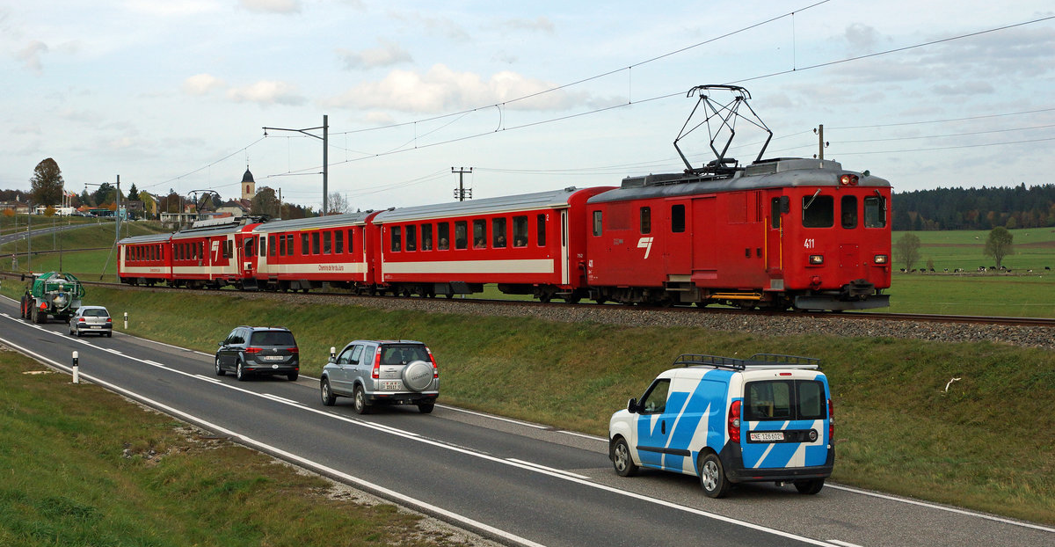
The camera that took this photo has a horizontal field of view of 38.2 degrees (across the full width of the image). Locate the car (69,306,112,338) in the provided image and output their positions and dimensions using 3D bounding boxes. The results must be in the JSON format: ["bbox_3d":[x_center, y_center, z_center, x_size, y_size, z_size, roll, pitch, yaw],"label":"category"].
[{"bbox_3d":[-21.882,2.392,76.489,1.646,1.410,3.720,0,0,-24],"label":"car"}]

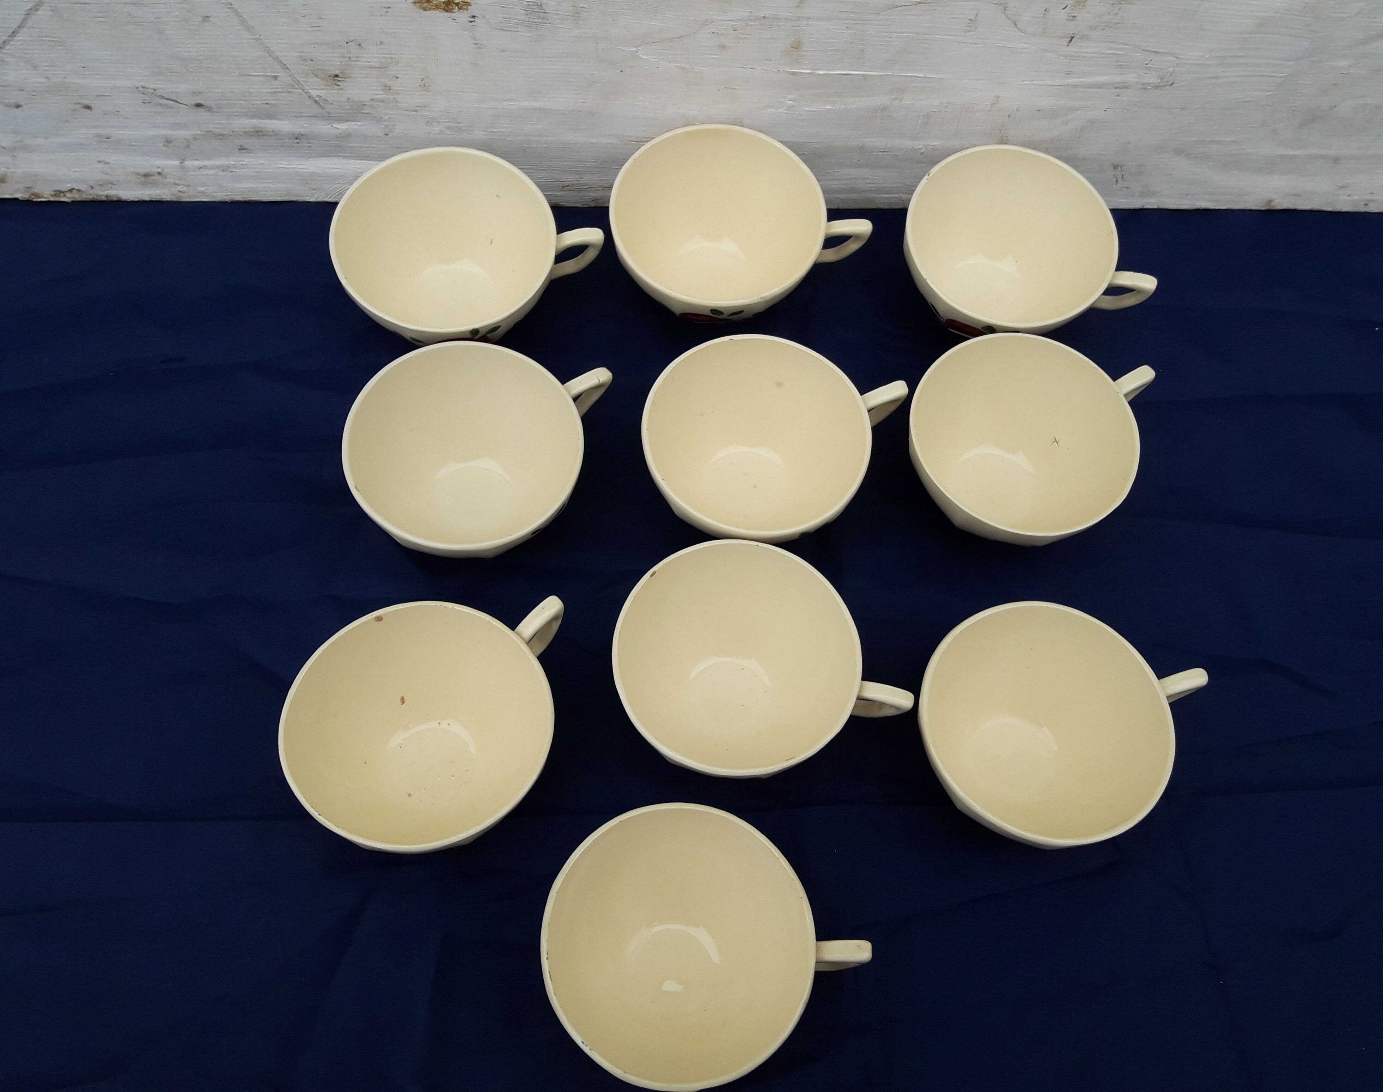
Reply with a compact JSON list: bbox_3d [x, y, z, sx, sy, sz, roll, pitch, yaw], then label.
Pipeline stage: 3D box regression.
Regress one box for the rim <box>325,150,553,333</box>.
[{"bbox_3d":[-0.112,-0.127,0.551,0.100,0.056,0.100,-8,68,-7],"label":"rim"}]

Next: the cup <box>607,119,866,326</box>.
[{"bbox_3d":[0.022,-0.144,0.570,0.122,0.054,0.100,0,68,-3],"label":"cup"}]

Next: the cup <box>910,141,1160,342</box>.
[{"bbox_3d":[0.157,-0.129,0.571,0.120,0.062,0.099,14,67,3],"label":"cup"}]

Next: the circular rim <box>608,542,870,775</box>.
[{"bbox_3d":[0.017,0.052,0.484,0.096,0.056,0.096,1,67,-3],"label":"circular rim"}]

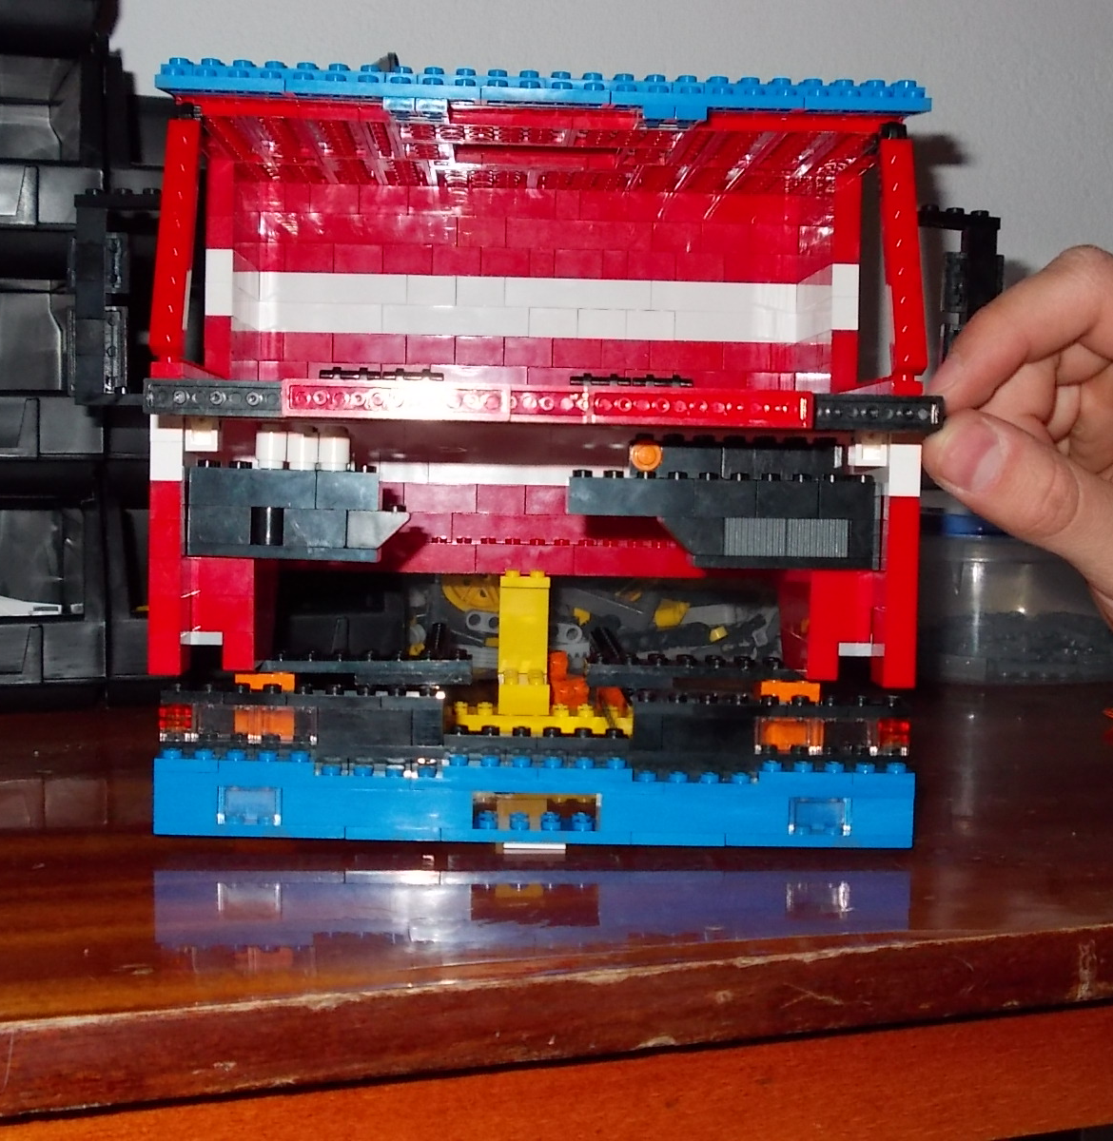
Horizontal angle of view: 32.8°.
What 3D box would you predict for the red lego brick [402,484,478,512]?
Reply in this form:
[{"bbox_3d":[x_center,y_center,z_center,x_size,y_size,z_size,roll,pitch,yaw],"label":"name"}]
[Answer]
[{"bbox_3d":[-0.038,-0.024,0.625,0.024,0.010,0.008,1,3,-2],"label":"red lego brick"}]

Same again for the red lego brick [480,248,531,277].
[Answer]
[{"bbox_3d":[-0.017,-0.101,0.621,0.016,0.010,0.008,1,3,-1],"label":"red lego brick"}]

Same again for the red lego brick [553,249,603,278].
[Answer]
[{"bbox_3d":[0.007,-0.101,0.622,0.016,0.010,0.008,1,3,-1],"label":"red lego brick"}]

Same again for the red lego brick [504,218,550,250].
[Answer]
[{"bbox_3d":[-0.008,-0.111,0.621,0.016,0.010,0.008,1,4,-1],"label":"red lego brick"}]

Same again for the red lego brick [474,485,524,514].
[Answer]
[{"bbox_3d":[-0.018,-0.024,0.626,0.016,0.010,0.008,1,4,-1],"label":"red lego brick"}]

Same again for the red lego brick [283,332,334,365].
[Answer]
[{"bbox_3d":[-0.081,-0.073,0.621,0.016,0.010,0.008,1,3,-2],"label":"red lego brick"}]

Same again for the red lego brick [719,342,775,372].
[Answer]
[{"bbox_3d":[0.063,-0.070,0.626,0.016,0.010,0.008,1,3,-2],"label":"red lego brick"}]

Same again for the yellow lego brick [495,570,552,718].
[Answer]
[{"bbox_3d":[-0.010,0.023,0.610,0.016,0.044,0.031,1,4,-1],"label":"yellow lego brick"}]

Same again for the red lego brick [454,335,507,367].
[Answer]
[{"bbox_3d":[-0.025,-0.073,0.623,0.016,0.010,0.008,1,4,-1],"label":"red lego brick"}]

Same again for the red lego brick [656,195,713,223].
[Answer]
[{"bbox_3d":[0.042,-0.119,0.623,0.018,0.010,0.008,1,3,-2],"label":"red lego brick"}]

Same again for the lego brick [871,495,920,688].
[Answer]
[{"bbox_3d":[0.087,0.005,0.483,0.008,0.048,0.016,1,3,-2],"label":"lego brick"}]

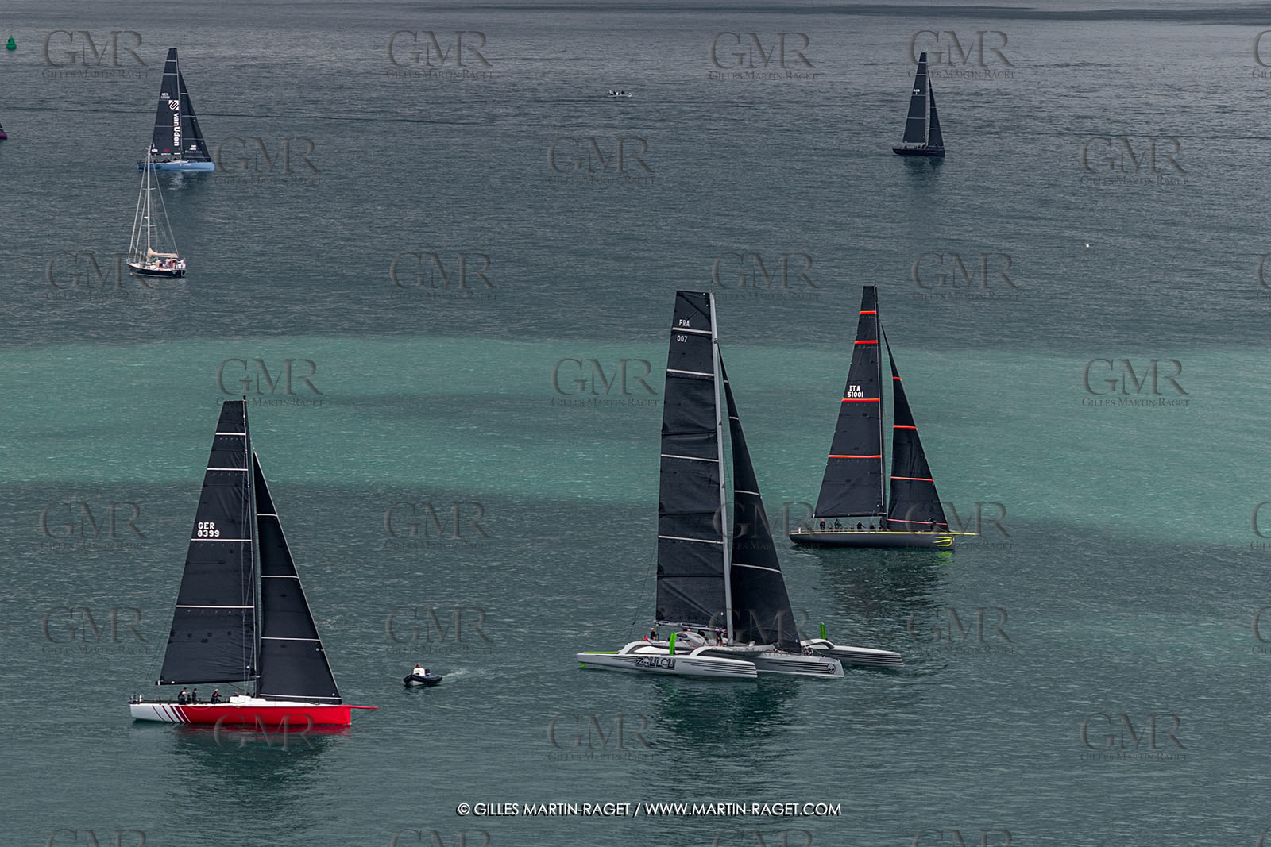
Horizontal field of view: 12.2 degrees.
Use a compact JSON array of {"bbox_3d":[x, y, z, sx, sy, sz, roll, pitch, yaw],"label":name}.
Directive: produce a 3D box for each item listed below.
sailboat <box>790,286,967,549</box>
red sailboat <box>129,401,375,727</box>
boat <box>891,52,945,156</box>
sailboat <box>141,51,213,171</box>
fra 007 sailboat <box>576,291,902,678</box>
[{"bbox_3d":[22.418,-0.628,539.777,16.600,23.740,4.450,1,6,10],"label":"sailboat"},{"bbox_3d":[-27.330,9.723,422.806,17.600,23.170,4.450,1,6,8],"label":"red sailboat"},{"bbox_3d":[53.916,-60.613,1125.003,12.900,19.340,3.900,6,8,45],"label":"boat"},{"bbox_3d":[-83.924,-57.422,1083.855,14.300,22.210,4.300,1,6,6],"label":"sailboat"},{"bbox_3d":[8.250,4.343,448.519,21.200,28.730,16.800,6,8,45],"label":"fra 007 sailboat"}]

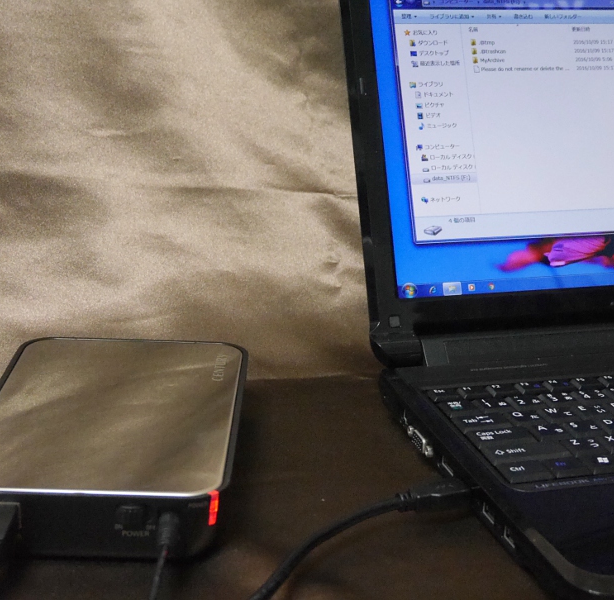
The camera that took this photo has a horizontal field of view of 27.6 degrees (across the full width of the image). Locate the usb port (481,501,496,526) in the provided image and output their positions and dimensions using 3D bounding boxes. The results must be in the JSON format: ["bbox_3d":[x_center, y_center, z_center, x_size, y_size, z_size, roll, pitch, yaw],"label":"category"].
[{"bbox_3d":[0.087,0.098,0.574,0.007,0.005,0.013,-4,19,-14],"label":"usb port"}]

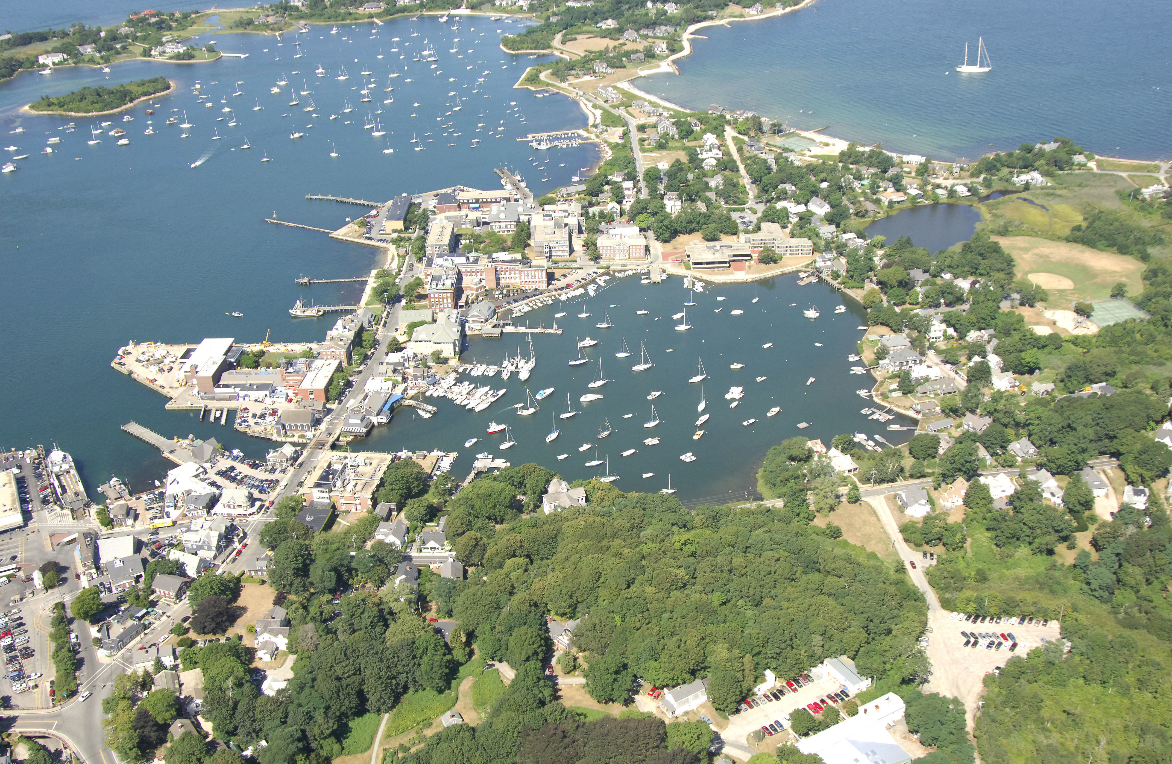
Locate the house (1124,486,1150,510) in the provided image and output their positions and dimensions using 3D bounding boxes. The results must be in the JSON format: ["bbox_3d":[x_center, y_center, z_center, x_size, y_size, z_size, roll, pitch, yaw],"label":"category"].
[{"bbox_3d":[264.490,55.180,561.860,9.200,7.500,10.800,0,28,4],"label":"house"}]

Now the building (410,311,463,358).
[{"bbox_3d":[-97.100,-33.460,769.050,27.690,17.110,49.130,-2,27,1],"label":"building"}]

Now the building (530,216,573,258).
[{"bbox_3d":[-26.790,-113.690,908.380,29.500,13.800,58.000,-2,27,2],"label":"building"}]

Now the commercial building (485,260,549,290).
[{"bbox_3d":[-49.540,-77.090,835.930,43.550,16.500,18.000,-2,28,1],"label":"commercial building"}]

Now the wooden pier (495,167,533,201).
[{"bbox_3d":[-66.970,-183.830,1089.150,10.260,4.000,95.610,-10,28,-15],"label":"wooden pier"}]

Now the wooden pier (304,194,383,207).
[{"bbox_3d":[-219.770,-163.550,1061.880,82.660,4.000,4.200,9,29,21],"label":"wooden pier"}]

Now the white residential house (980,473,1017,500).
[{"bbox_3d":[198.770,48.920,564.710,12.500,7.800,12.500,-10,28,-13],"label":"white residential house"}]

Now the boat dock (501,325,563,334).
[{"bbox_3d":[-36.070,-34.590,772.550,41.570,4.200,5.500,1,28,6],"label":"boat dock"}]

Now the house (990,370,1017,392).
[{"bbox_3d":[236.800,-1.090,663.490,12.500,8.000,10.500,-7,27,-9],"label":"house"}]

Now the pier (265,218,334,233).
[{"bbox_3d":[-240.470,-129.990,978.780,74.500,2.500,3.000,13,31,27],"label":"pier"}]

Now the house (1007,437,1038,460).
[{"bbox_3d":[225.550,35.050,602.340,11.350,8.180,9.880,-3,27,-2],"label":"house"}]

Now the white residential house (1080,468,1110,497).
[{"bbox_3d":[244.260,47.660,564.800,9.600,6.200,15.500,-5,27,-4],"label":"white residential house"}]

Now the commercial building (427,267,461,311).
[{"bbox_3d":[-101.910,-68.010,841.920,17.750,14.250,48.610,-3,27,0],"label":"commercial building"}]

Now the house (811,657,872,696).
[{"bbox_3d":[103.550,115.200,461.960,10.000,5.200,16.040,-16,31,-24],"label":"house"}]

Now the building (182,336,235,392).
[{"bbox_3d":[-232.510,-9.980,726.250,20.000,12.500,57.000,-2,27,2],"label":"building"}]

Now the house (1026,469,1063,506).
[{"bbox_3d":[225.070,51.370,572.670,10.600,9.300,21.000,-4,28,-2],"label":"house"}]

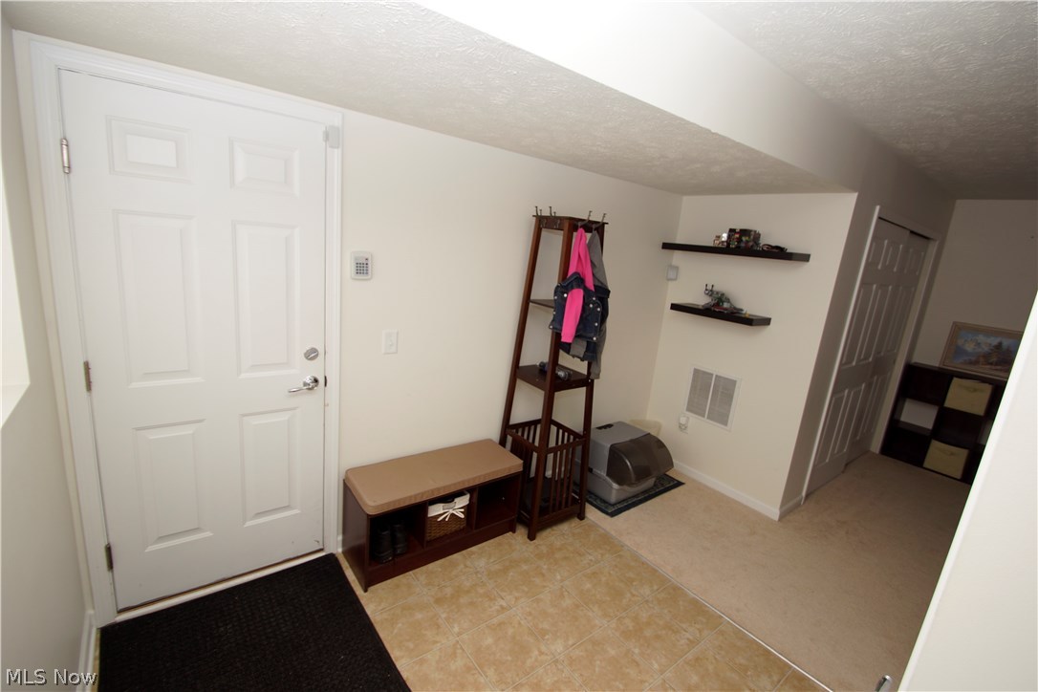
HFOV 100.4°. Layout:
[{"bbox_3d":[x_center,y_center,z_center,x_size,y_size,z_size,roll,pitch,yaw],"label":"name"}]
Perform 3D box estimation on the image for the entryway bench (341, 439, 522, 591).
[{"bbox_3d":[-0.449,0.889,2.409,0.905,0.470,0.335,-4,15,-37],"label":"entryway bench"}]

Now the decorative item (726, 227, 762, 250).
[{"bbox_3d":[1.529,-0.725,2.937,0.100,0.125,0.185,-4,15,-37],"label":"decorative item"}]

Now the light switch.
[{"bbox_3d":[-0.659,-0.020,2.207,0.077,0.123,0.010,-4,15,-37],"label":"light switch"}]

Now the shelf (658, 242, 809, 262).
[{"bbox_3d":[1.480,-0.662,3.043,0.254,0.050,0.920,-4,15,-37],"label":"shelf"}]

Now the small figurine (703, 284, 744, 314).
[{"bbox_3d":[1.456,-0.333,3.069,0.260,0.175,0.130,16,16,39],"label":"small figurine"}]

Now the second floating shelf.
[{"bbox_3d":[1.442,-0.230,3.132,0.254,0.050,0.618,-4,15,-37],"label":"second floating shelf"}]

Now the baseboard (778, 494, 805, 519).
[{"bbox_3d":[1.971,1.167,3.115,0.430,0.085,0.014,-4,15,-37],"label":"baseboard"}]

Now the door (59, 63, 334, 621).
[{"bbox_3d":[-1.240,0.084,1.817,0.789,2.030,0.045,-4,15,-37],"label":"door"}]

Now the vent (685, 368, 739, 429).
[{"bbox_3d":[1.480,0.395,3.335,0.018,0.414,0.388,-4,15,-37],"label":"vent"}]

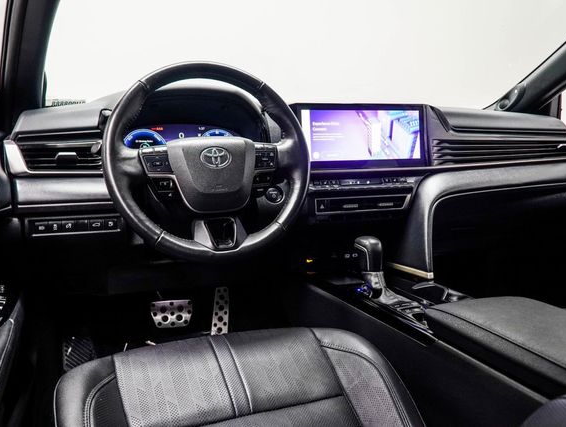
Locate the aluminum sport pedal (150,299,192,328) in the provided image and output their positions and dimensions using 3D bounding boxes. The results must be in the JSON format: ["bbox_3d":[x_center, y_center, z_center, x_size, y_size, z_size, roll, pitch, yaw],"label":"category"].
[{"bbox_3d":[-0.319,0.289,1.424,0.118,0.078,0.025,-4,-24,-19],"label":"aluminum sport pedal"}]

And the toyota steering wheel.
[{"bbox_3d":[-0.135,-0.094,0.917,0.372,0.372,0.100,-4,-12,-19],"label":"toyota steering wheel"}]

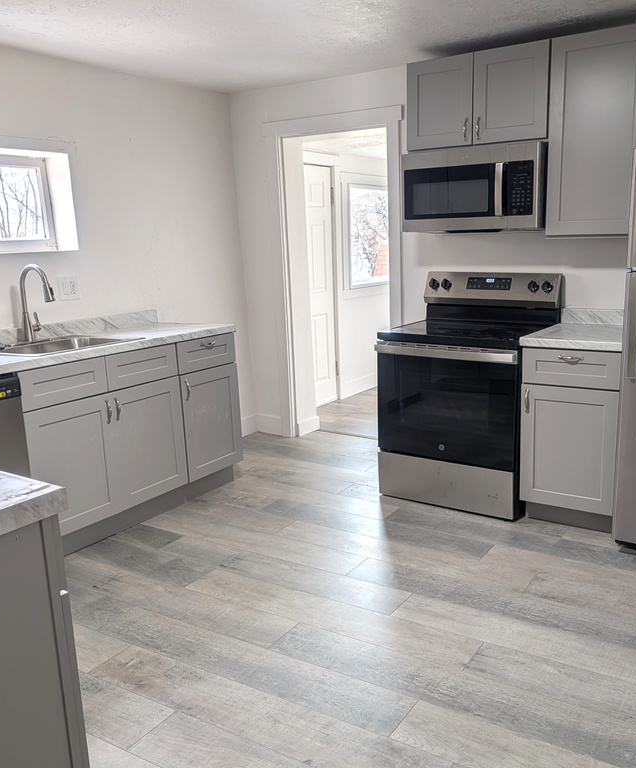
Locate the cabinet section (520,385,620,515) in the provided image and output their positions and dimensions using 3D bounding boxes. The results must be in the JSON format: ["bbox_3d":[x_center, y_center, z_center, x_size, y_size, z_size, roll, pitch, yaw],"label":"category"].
[{"bbox_3d":[1.326,0.249,3.534,0.447,0.582,0.589,6,14,34],"label":"cabinet section"}]

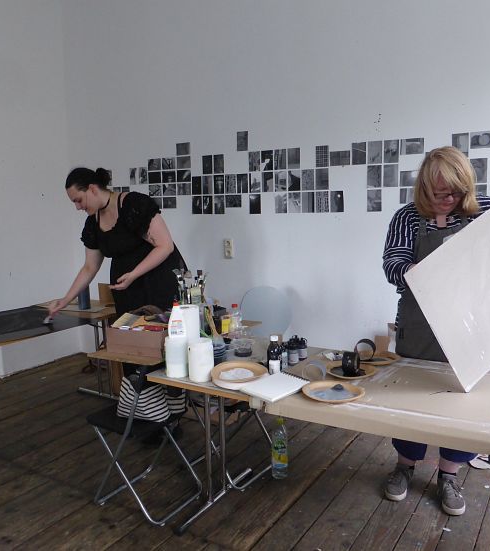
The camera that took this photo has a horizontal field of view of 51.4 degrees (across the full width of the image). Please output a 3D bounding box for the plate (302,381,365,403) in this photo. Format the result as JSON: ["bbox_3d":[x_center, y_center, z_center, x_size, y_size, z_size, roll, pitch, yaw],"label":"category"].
[{"bbox_3d":[0.337,0.443,1.928,0.240,0.032,0.240,-2,8,-6],"label":"plate"}]

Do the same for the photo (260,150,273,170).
[{"bbox_3d":[0.172,-0.861,3.828,0.099,0.146,0.006,4,9,33],"label":"photo"}]

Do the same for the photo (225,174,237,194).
[{"bbox_3d":[-0.107,-0.707,3.952,0.096,0.145,0.004,4,9,33],"label":"photo"}]

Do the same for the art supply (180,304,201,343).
[{"bbox_3d":[-0.299,0.287,2.791,0.102,0.232,0.102,-1,8,0],"label":"art supply"}]

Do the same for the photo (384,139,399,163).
[{"bbox_3d":[0.957,-0.806,3.320,0.099,0.146,0.006,4,9,33],"label":"photo"}]

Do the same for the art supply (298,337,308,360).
[{"bbox_3d":[0.268,0.339,2.355,0.042,0.102,0.042,0,8,6],"label":"art supply"}]

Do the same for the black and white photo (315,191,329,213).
[{"bbox_3d":[0.573,-0.539,3.752,0.100,0.150,0.006,4,9,31],"label":"black and white photo"}]

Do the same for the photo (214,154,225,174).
[{"bbox_3d":[-0.200,-0.871,3.989,0.096,0.145,0.004,4,9,33],"label":"photo"}]

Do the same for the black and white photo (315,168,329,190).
[{"bbox_3d":[0.567,-0.704,3.731,0.100,0.150,0.006,4,9,31],"label":"black and white photo"}]

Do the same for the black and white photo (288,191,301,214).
[{"bbox_3d":[0.379,-0.554,3.901,0.101,0.151,0.010,4,8,32],"label":"black and white photo"}]

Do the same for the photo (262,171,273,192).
[{"bbox_3d":[0.174,-0.704,3.851,0.099,0.146,0.006,4,9,33],"label":"photo"}]

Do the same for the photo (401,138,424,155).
[{"bbox_3d":[1.118,-0.857,3.395,0.151,0.101,0.010,4,8,32],"label":"photo"}]

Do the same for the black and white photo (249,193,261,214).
[{"bbox_3d":[0.081,-0.537,3.853,0.096,0.145,0.004,4,9,33],"label":"black and white photo"}]

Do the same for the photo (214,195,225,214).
[{"bbox_3d":[-0.200,-0.557,4.034,0.096,0.145,0.004,4,9,33],"label":"photo"}]

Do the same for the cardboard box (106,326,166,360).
[{"bbox_3d":[-0.486,0.316,2.568,0.345,0.123,0.220,3,9,31],"label":"cardboard box"}]

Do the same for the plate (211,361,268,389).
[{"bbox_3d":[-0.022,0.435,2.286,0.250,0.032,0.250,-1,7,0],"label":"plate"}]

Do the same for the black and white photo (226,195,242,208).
[{"bbox_3d":[-0.092,-0.607,4.190,0.151,0.101,0.010,4,8,32],"label":"black and white photo"}]

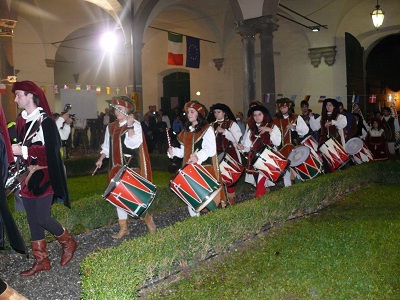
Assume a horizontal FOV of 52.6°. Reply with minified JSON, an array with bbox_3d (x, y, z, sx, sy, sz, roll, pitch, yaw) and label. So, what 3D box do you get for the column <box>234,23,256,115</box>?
[{"bbox_3d":[1.599,-1.991,13.200,0.620,4.450,0.620,4,7,43],"label":"column"}]

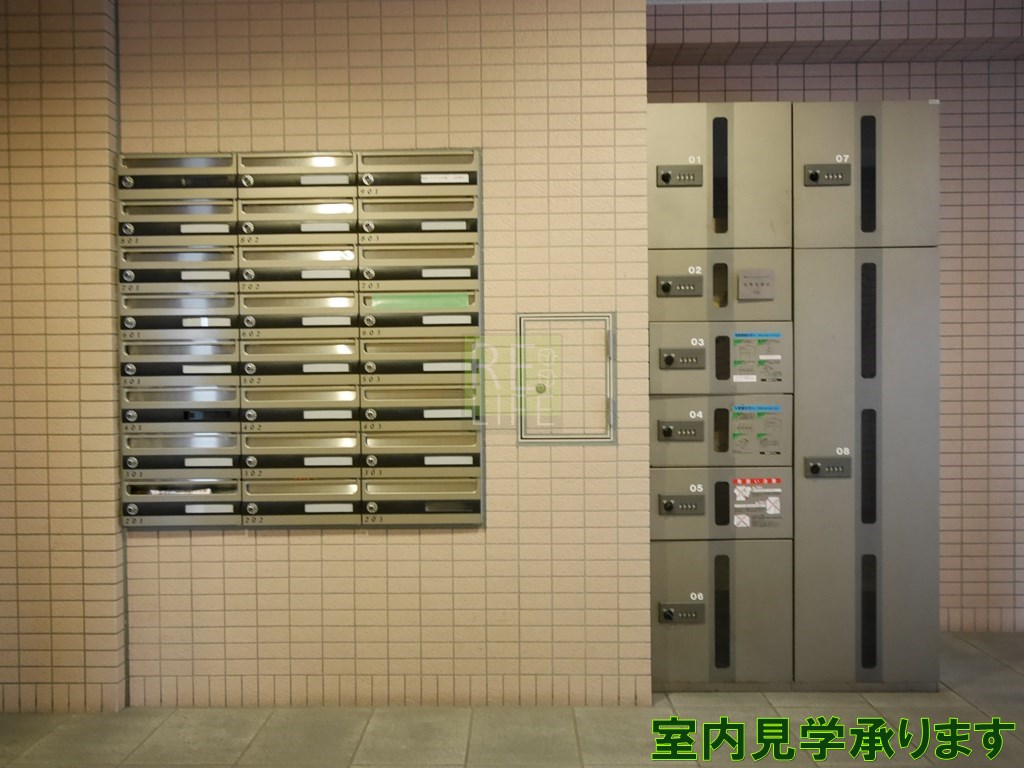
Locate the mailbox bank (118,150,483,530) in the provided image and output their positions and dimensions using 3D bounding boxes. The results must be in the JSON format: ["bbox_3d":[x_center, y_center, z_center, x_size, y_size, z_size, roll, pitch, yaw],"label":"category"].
[{"bbox_3d":[-0.630,-0.134,2.235,1.099,1.145,0.210,-1,1,1],"label":"mailbox bank"}]

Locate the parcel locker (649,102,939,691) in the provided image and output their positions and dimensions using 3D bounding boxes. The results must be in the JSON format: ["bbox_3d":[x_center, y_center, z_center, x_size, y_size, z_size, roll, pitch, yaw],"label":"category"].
[{"bbox_3d":[0.888,0.043,2.470,0.916,1.859,0.485,-1,0,1],"label":"parcel locker"}]

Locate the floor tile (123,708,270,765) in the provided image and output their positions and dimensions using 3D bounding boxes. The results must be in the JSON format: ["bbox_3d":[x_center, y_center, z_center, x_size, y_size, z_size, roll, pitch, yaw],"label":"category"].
[{"bbox_3d":[-0.877,1.001,2.013,0.300,0.012,0.304,-1,0,1],"label":"floor tile"}]

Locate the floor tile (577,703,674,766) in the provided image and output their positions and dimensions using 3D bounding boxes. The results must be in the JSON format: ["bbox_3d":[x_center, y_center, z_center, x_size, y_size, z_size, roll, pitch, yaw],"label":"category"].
[{"bbox_3d":[0.334,0.981,1.977,0.297,0.012,0.300,-1,1,1],"label":"floor tile"}]

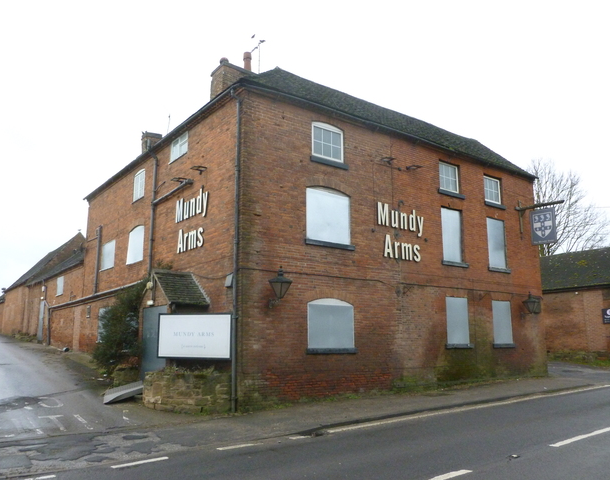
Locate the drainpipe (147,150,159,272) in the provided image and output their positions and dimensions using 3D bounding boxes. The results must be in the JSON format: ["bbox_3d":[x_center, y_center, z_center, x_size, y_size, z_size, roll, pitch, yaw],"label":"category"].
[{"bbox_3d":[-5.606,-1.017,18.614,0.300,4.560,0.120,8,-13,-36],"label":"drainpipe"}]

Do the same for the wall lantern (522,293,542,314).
[{"bbox_3d":[9.052,2.553,20.816,0.450,0.920,0.520,8,-14,-37],"label":"wall lantern"}]

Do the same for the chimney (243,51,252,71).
[{"bbox_3d":[-2.196,-6.818,19.774,0.300,0.820,0.300,0,-10,0],"label":"chimney"}]

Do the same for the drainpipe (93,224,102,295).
[{"bbox_3d":[-9.271,0.896,23.179,0.140,3.100,0.120,8,-14,-37],"label":"drainpipe"}]

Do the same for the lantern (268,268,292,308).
[{"bbox_3d":[-0.676,1.223,13.523,0.440,1.030,0.600,8,-14,-37],"label":"lantern"}]

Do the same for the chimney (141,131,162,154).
[{"bbox_3d":[-8.134,-4.730,27.452,0.780,1.600,0.780,8,-13,-36],"label":"chimney"}]

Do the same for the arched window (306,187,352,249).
[{"bbox_3d":[0.723,-0.700,15.466,1.740,1.820,0.150,8,-14,-37],"label":"arched window"}]

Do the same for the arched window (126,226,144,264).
[{"bbox_3d":[-6.468,0.159,19.857,0.120,1.460,1.770,8,-13,-36],"label":"arched window"}]

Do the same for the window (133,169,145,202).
[{"bbox_3d":[-6.473,-2.143,20.297,0.120,1.250,1.190,8,-13,-36],"label":"window"}]

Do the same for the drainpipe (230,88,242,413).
[{"bbox_3d":[-1.826,0.021,13.540,0.200,8.520,0.110,8,-14,-37],"label":"drainpipe"}]

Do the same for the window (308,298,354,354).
[{"bbox_3d":[0.770,2.459,14.848,1.750,1.540,0.150,8,-14,-37],"label":"window"}]

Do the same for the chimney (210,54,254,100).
[{"bbox_3d":[-2.439,-5.727,18.075,1.330,2.050,0.960,8,-14,-37],"label":"chimney"}]

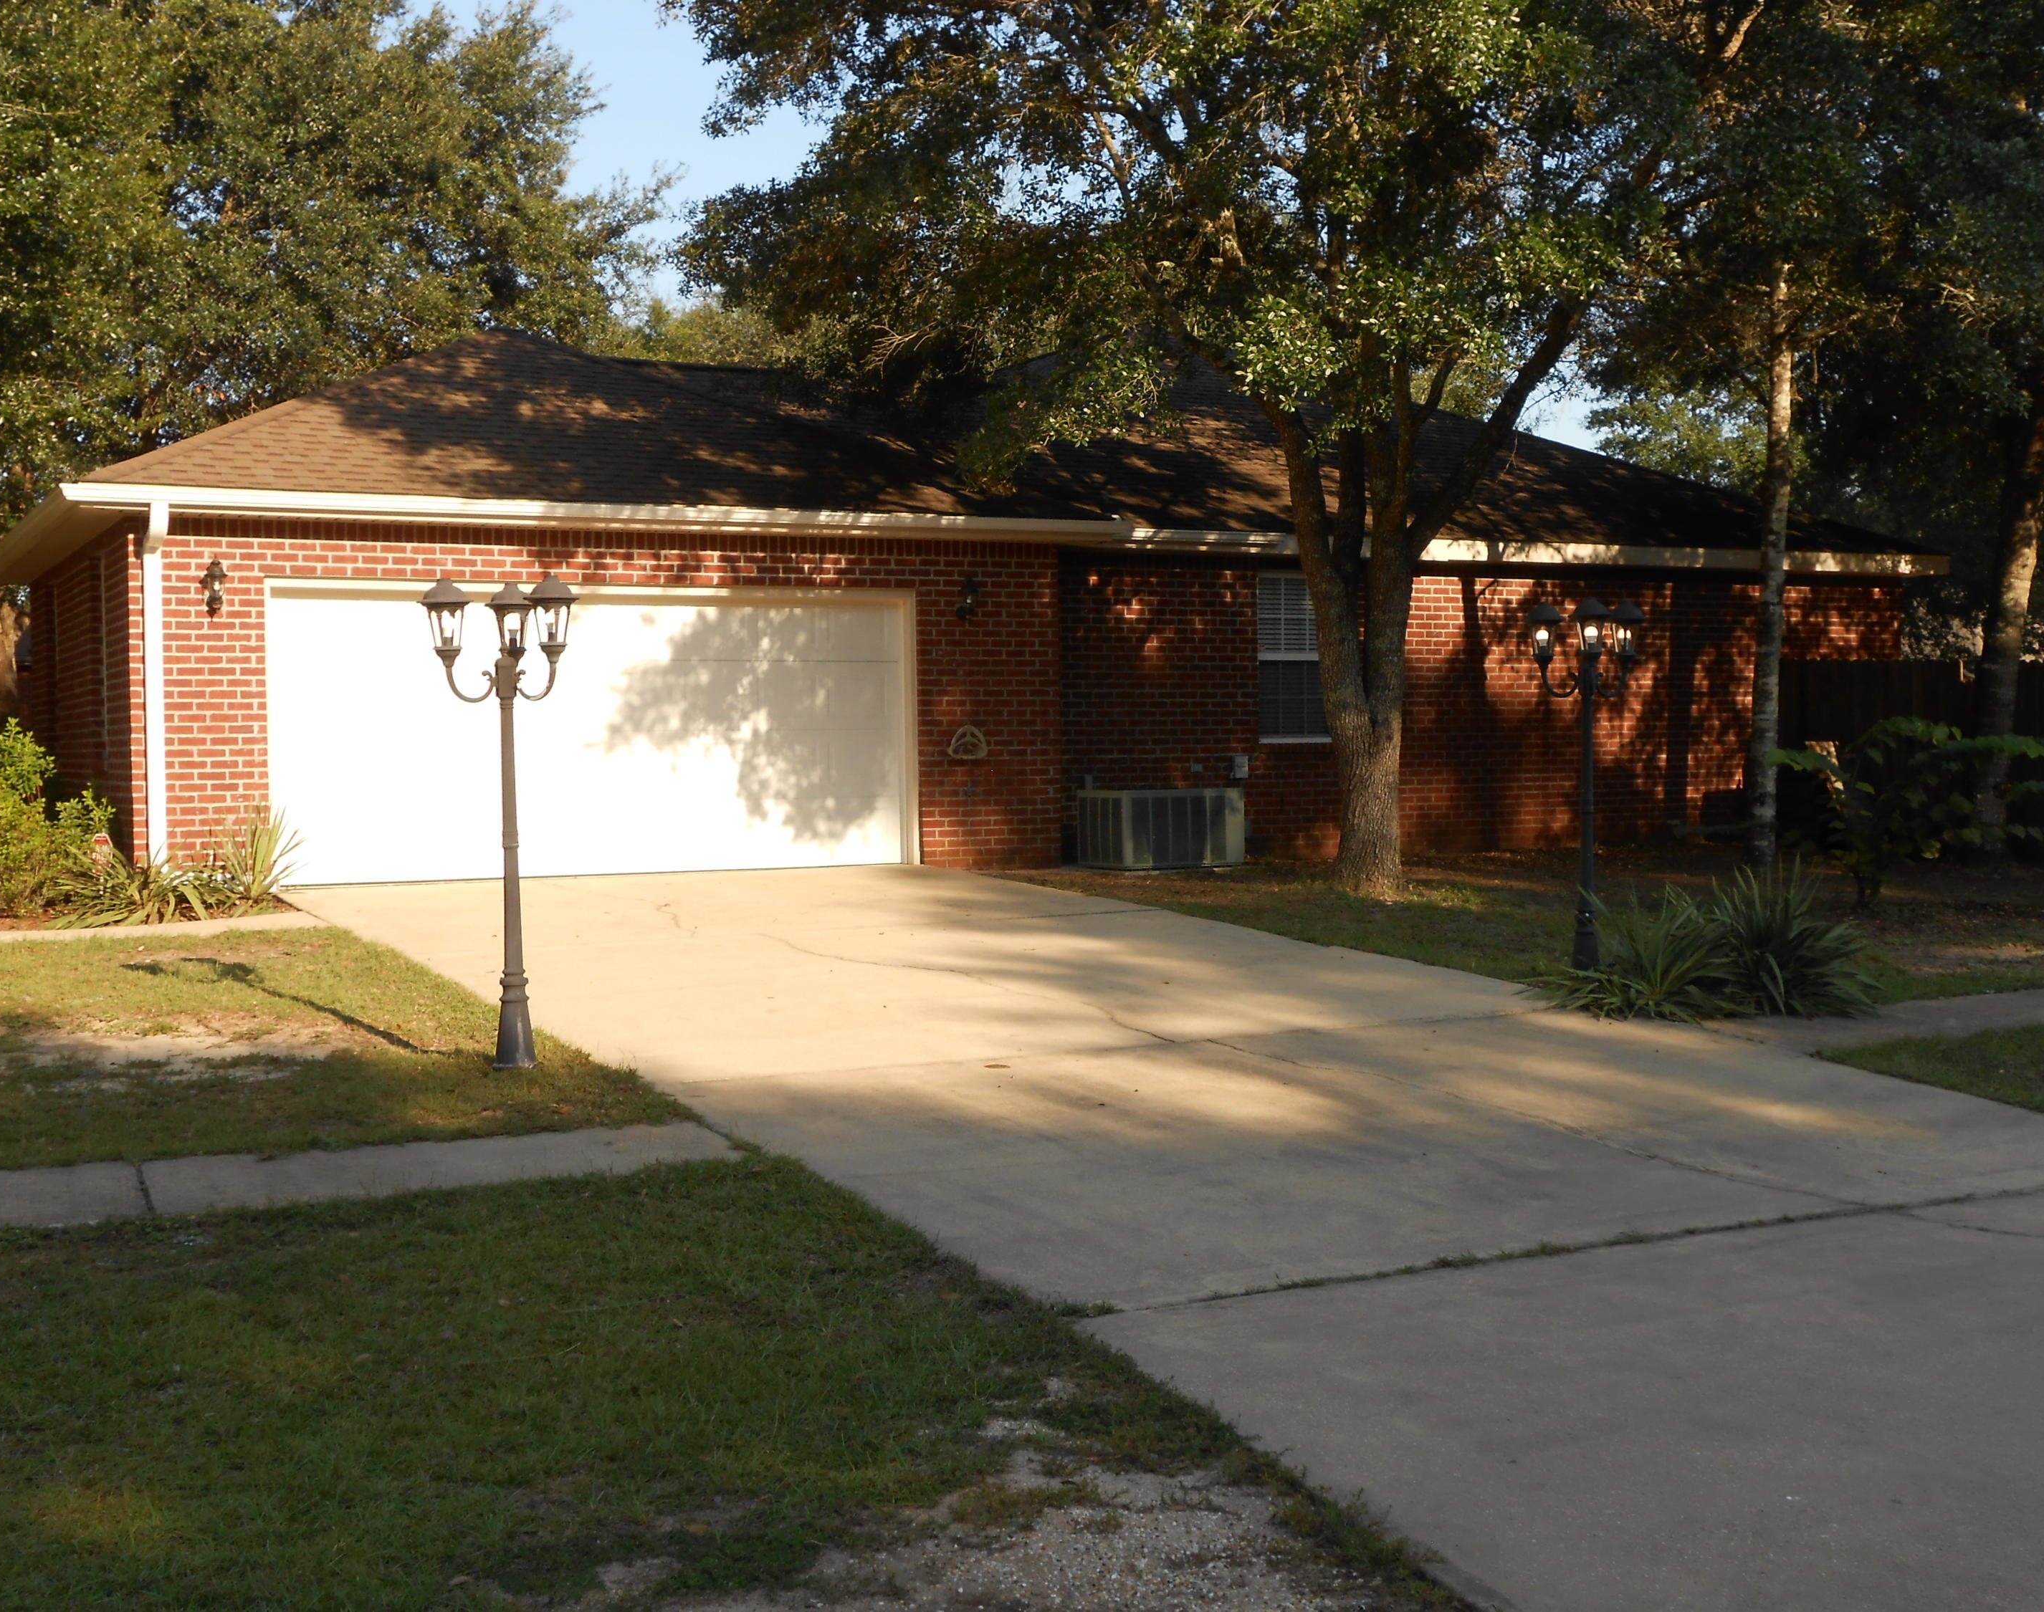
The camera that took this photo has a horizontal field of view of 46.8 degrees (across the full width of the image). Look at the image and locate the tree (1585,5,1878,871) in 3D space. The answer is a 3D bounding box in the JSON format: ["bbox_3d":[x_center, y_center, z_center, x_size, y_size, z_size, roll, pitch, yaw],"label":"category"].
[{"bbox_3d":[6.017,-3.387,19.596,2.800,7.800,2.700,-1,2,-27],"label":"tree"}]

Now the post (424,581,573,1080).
[{"bbox_3d":[-2.164,0.065,9.873,0.660,2.020,0.620,-1,2,7],"label":"post"}]

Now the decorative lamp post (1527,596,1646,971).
[{"bbox_3d":[3.098,-0.111,12.963,0.660,2.020,0.620,-1,2,-7],"label":"decorative lamp post"}]

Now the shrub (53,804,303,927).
[{"bbox_3d":[-5.516,0.381,15.516,1.700,0.680,1.050,-1,2,-27],"label":"shrub"}]

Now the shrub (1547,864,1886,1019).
[{"bbox_3d":[3.503,0.688,12.049,1.650,0.740,1.100,-1,2,-20],"label":"shrub"}]

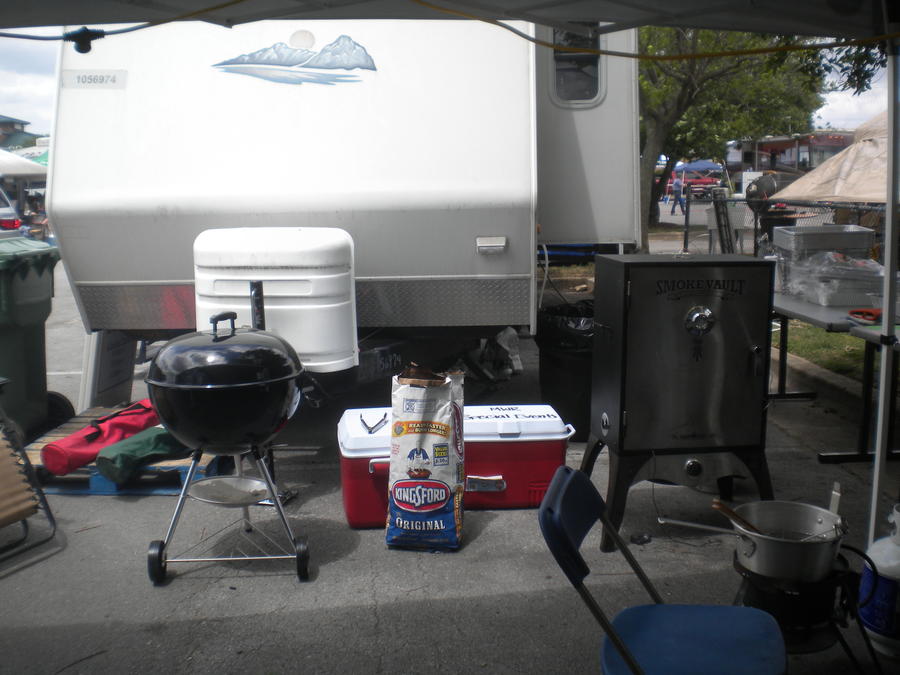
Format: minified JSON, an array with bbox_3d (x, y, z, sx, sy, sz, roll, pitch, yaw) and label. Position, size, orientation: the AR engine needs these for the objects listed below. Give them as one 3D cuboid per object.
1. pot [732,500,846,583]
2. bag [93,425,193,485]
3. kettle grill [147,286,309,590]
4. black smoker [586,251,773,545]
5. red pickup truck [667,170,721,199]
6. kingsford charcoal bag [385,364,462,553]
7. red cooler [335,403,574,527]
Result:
[{"bbox_3d":[0.970,0.590,2.600,0.335,0.125,0.320,2,10,15],"label":"pot"},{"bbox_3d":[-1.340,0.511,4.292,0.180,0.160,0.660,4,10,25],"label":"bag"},{"bbox_3d":[-0.820,0.376,3.368,0.590,0.990,0.600,-1,9,-3],"label":"kettle grill"},{"bbox_3d":[0.913,0.238,3.725,0.660,1.140,0.450,-1,10,-8],"label":"black smoker"},{"bbox_3d":[14.554,-9.231,56.000,1.980,1.850,5.500,-4,10,-22],"label":"red pickup truck"},{"bbox_3d":[-0.099,0.482,3.639,0.290,0.690,0.160,2,10,12],"label":"kingsford charcoal bag"},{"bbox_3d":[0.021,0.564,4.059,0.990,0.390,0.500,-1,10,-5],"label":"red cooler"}]

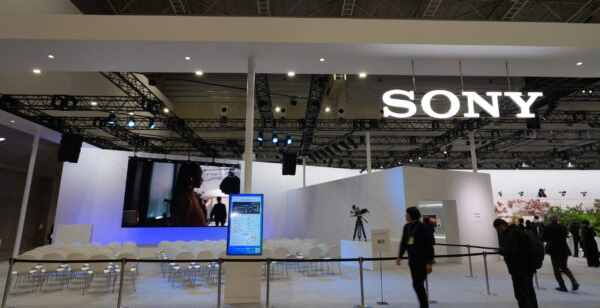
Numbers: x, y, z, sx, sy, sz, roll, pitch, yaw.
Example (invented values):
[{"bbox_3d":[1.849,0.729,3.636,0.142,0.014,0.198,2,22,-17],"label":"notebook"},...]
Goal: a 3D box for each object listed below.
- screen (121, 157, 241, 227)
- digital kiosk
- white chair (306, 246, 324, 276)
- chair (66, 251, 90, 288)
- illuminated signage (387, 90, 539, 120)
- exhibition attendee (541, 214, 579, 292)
[{"bbox_3d":[-6.411,2.257,18.747,6.125,3.633,0.150,5,-13,-23],"label":"screen"},{"bbox_3d":[-1.097,1.874,6.752,0.700,2.080,0.320,0,-12,-2],"label":"digital kiosk"},{"bbox_3d":[0.402,3.212,10.032,0.510,0.810,0.530,7,-14,-29],"label":"white chair"},{"bbox_3d":[-5.187,2.756,7.862,0.520,0.820,0.530,3,-12,-16],"label":"chair"},{"bbox_3d":[3.852,-1.149,7.802,3.839,0.692,0.150,0,-12,-2],"label":"illuminated signage"},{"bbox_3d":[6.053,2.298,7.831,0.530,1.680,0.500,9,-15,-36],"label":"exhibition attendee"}]

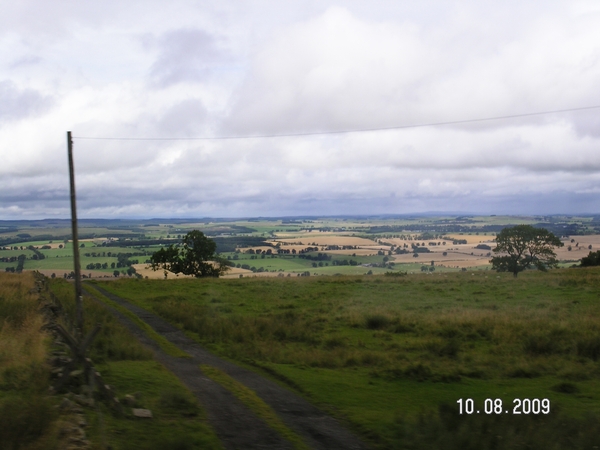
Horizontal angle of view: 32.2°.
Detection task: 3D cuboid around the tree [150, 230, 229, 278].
[{"bbox_3d":[-17.300,4.950,162.000,11.800,8.300,10.500,-1,1,-6],"label":"tree"}]

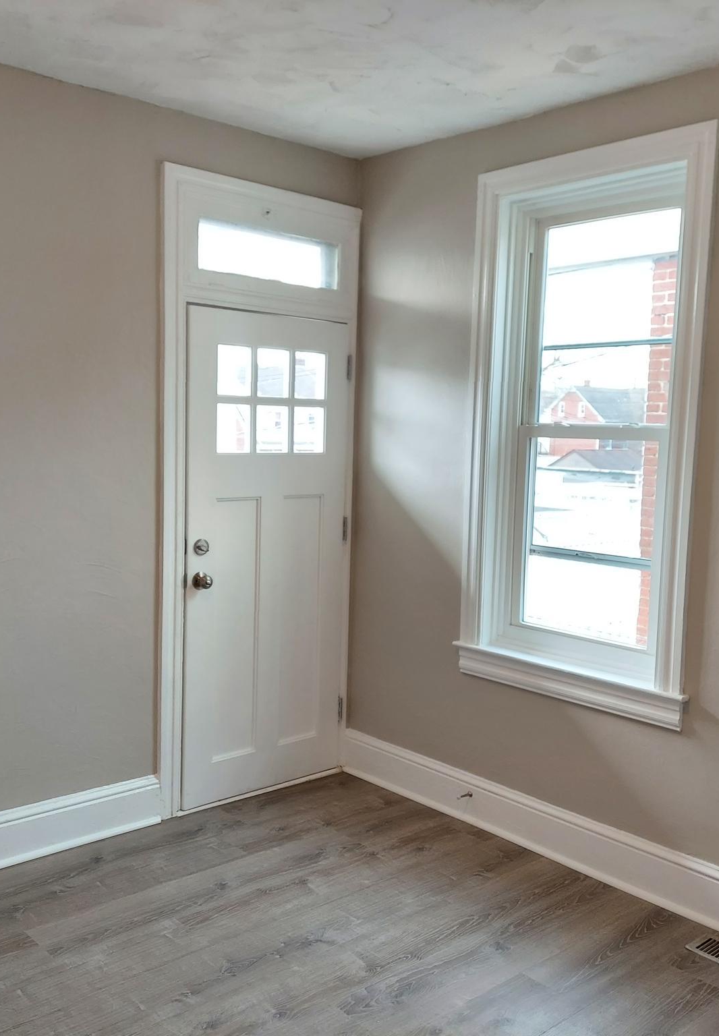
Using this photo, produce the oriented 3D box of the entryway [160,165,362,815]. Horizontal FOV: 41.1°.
[{"bbox_3d":[-0.423,-0.081,4.062,0.998,2.547,0.120,-3,7,-42],"label":"entryway"}]

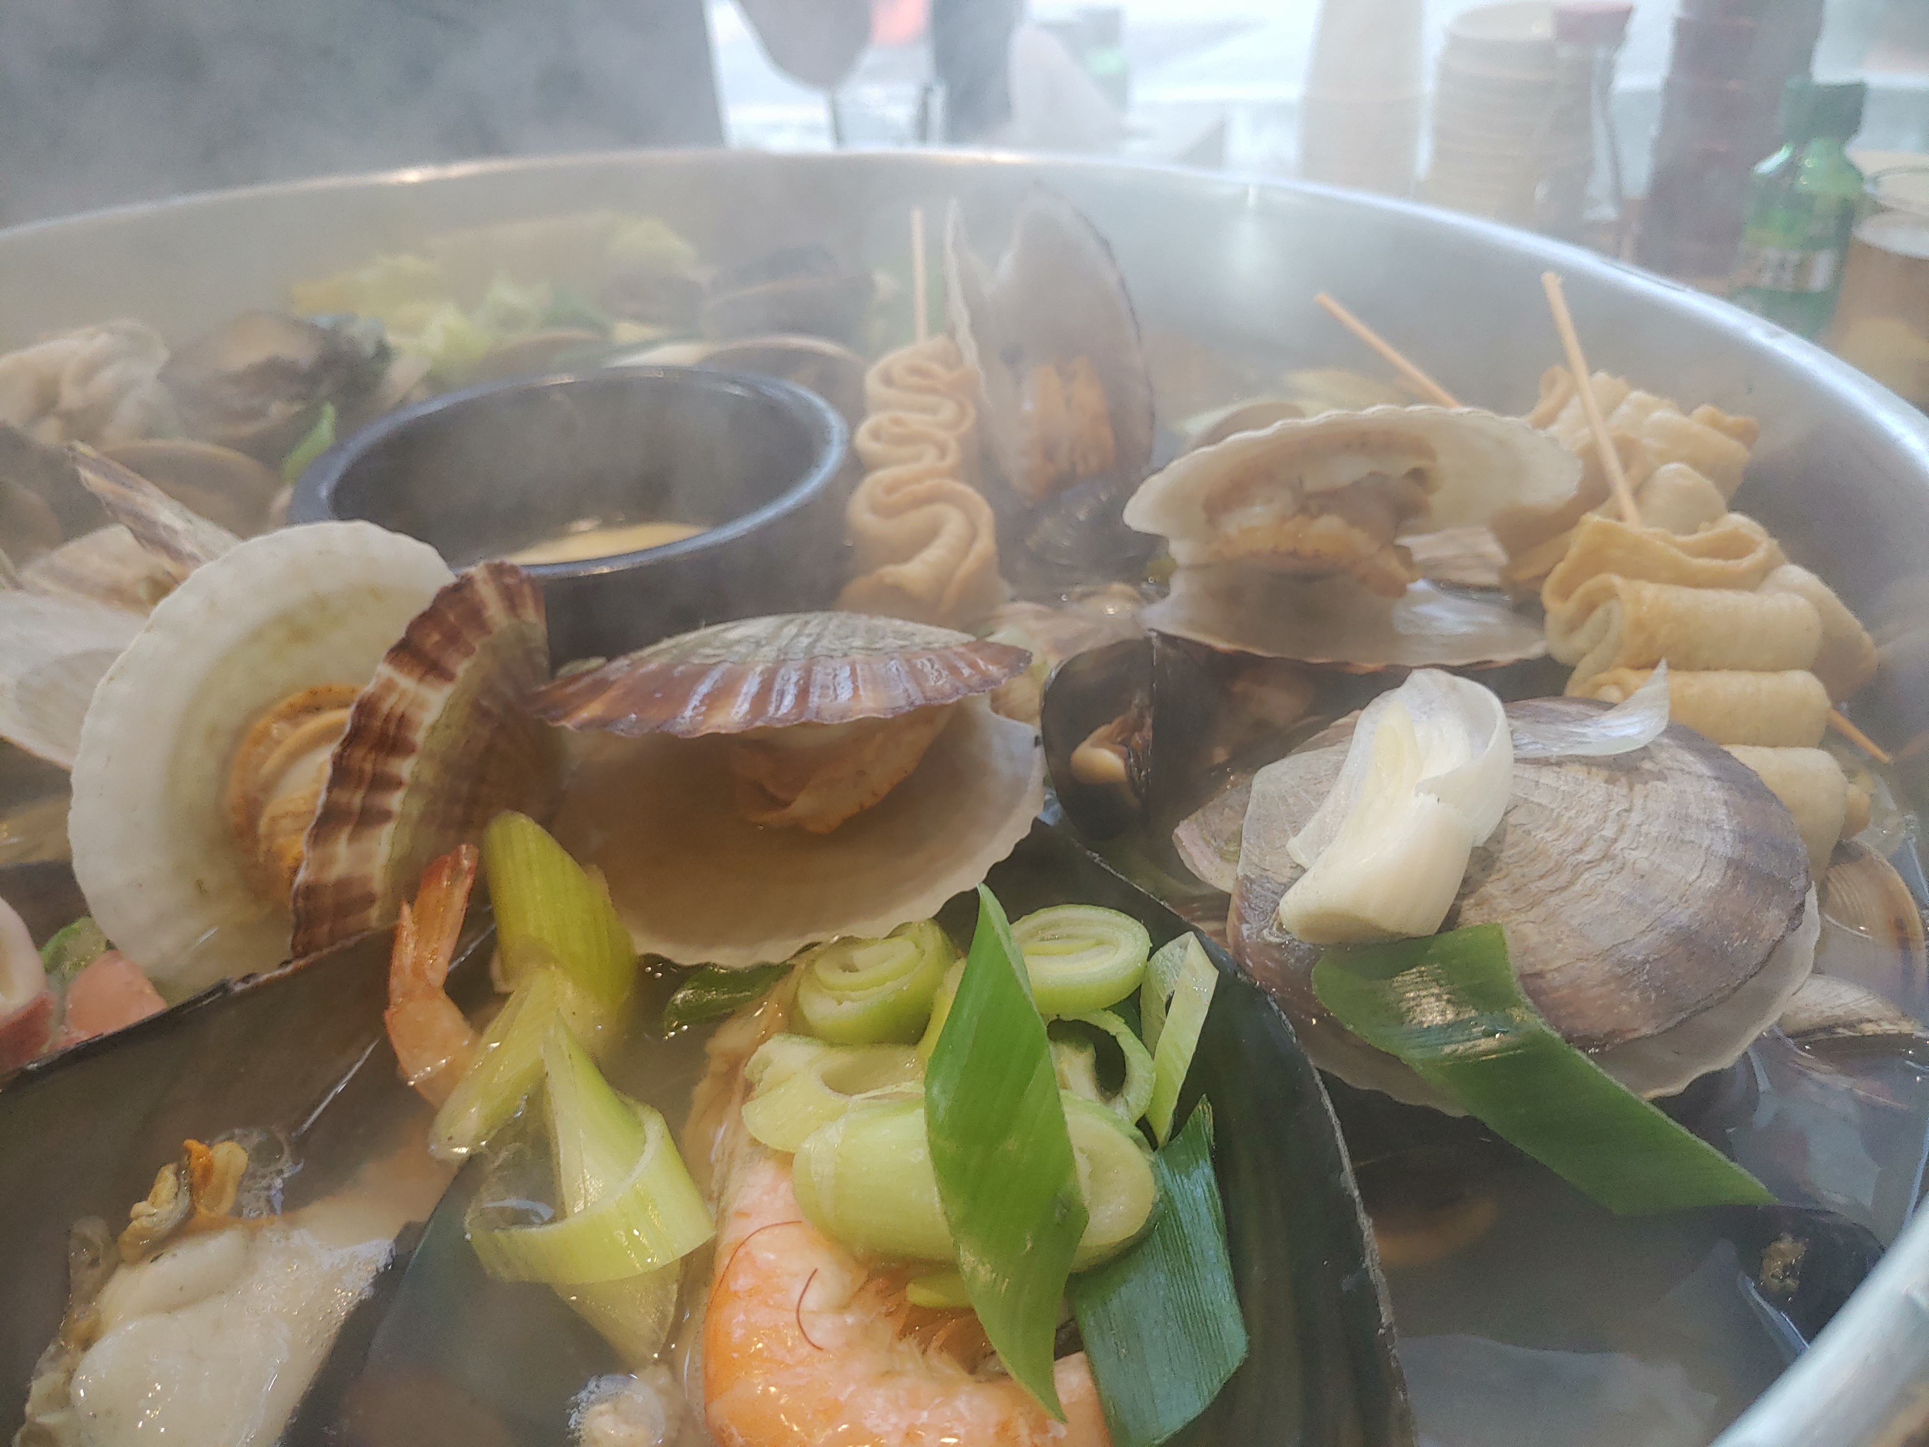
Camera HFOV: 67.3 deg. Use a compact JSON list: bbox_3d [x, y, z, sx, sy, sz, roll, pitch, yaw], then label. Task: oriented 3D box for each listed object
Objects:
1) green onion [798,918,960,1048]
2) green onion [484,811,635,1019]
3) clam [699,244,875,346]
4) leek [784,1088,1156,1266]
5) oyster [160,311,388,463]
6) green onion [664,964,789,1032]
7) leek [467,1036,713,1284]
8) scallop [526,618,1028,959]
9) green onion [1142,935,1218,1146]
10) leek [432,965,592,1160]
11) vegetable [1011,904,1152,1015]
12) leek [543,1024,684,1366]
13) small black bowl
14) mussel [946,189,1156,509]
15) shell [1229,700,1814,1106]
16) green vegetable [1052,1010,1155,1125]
[{"bbox_3d":[-0.013,0.038,0.216,0.021,0.011,0.021,-22,18,0],"label":"green onion"},{"bbox_3d":[-0.065,0.031,0.234,0.020,0.031,0.018,-7,-2,3],"label":"green onion"},{"bbox_3d":[-0.055,-0.133,0.450,0.053,0.032,0.040,-2,32,0],"label":"clam"},{"bbox_3d":[0.001,0.058,0.184,0.043,0.021,0.021,-8,27,29],"label":"leek"},{"bbox_3d":[-0.217,-0.107,0.456,0.068,0.038,0.055,-8,33,-10],"label":"oyster"},{"bbox_3d":[-0.039,0.044,0.238,0.022,0.005,0.011,-21,37,-28],"label":"green onion"},{"bbox_3d":[-0.053,0.061,0.206,0.035,0.024,0.034,-7,33,-7],"label":"leek"},{"bbox_3d":[-0.030,0.007,0.259,0.088,0.053,0.082,4,26,13],"label":"scallop"},{"bbox_3d":[0.030,0.044,0.202,0.010,0.030,0.011,5,-6,-5],"label":"green onion"},{"bbox_3d":[-0.070,0.052,0.223,0.013,0.010,0.029,23,74,34],"label":"leek"},{"bbox_3d":[0.017,0.036,0.217,0.021,0.006,0.021,-2,21,0],"label":"vegetable"},{"bbox_3d":[-0.048,0.063,0.195,0.015,0.041,0.012,-12,-8,-16],"label":"leek"},{"bbox_3d":[-0.091,-0.035,0.361,0.129,0.066,0.129,-2,32,0],"label":"small black bowl"},{"bbox_3d":[0.021,-0.089,0.345,0.045,0.072,0.030,5,33,11],"label":"mussel"},{"bbox_3d":[0.087,0.024,0.234,0.094,0.036,0.090,-27,43,-30],"label":"shell"},{"bbox_3d":[0.019,0.047,0.198,0.016,0.008,0.017,-3,55,2],"label":"green vegetable"}]

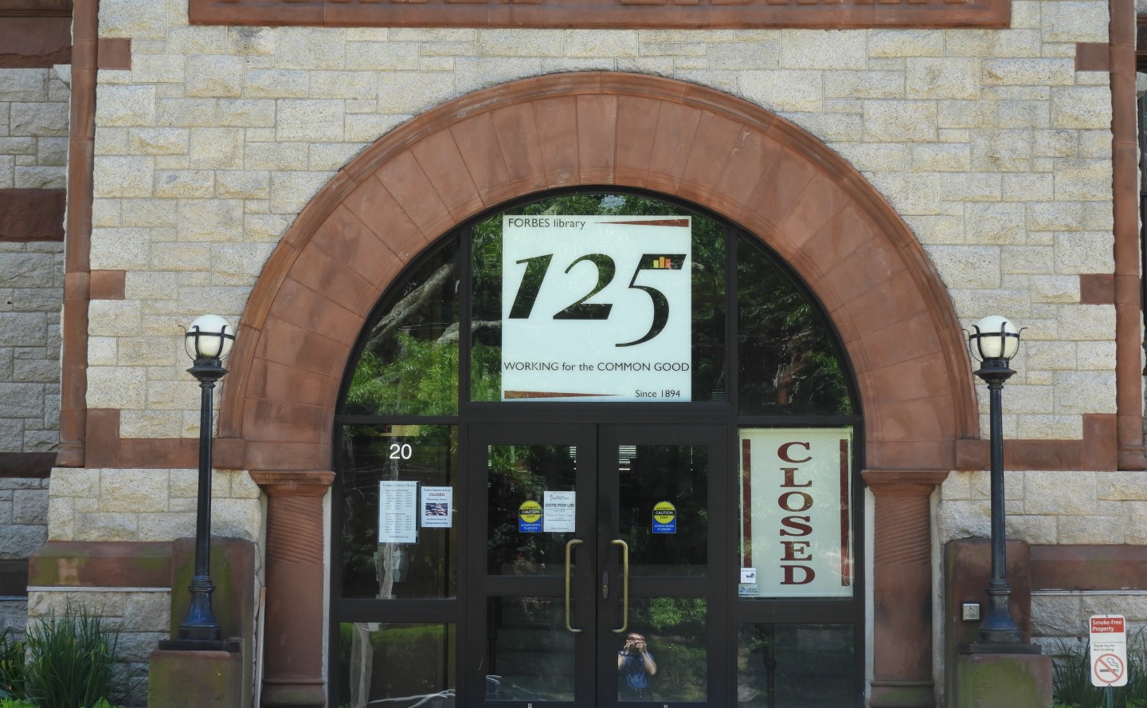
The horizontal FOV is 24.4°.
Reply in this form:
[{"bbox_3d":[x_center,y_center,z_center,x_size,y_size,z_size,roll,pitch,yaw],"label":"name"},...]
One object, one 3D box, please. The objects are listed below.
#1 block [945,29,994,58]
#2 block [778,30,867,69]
[{"bbox_3d":[2.732,-2.130,18.399,0.334,0.199,0.200,0,-7,0],"label":"block"},{"bbox_3d":[1.711,-2.079,18.269,0.598,0.266,0.200,0,-6,1],"label":"block"}]

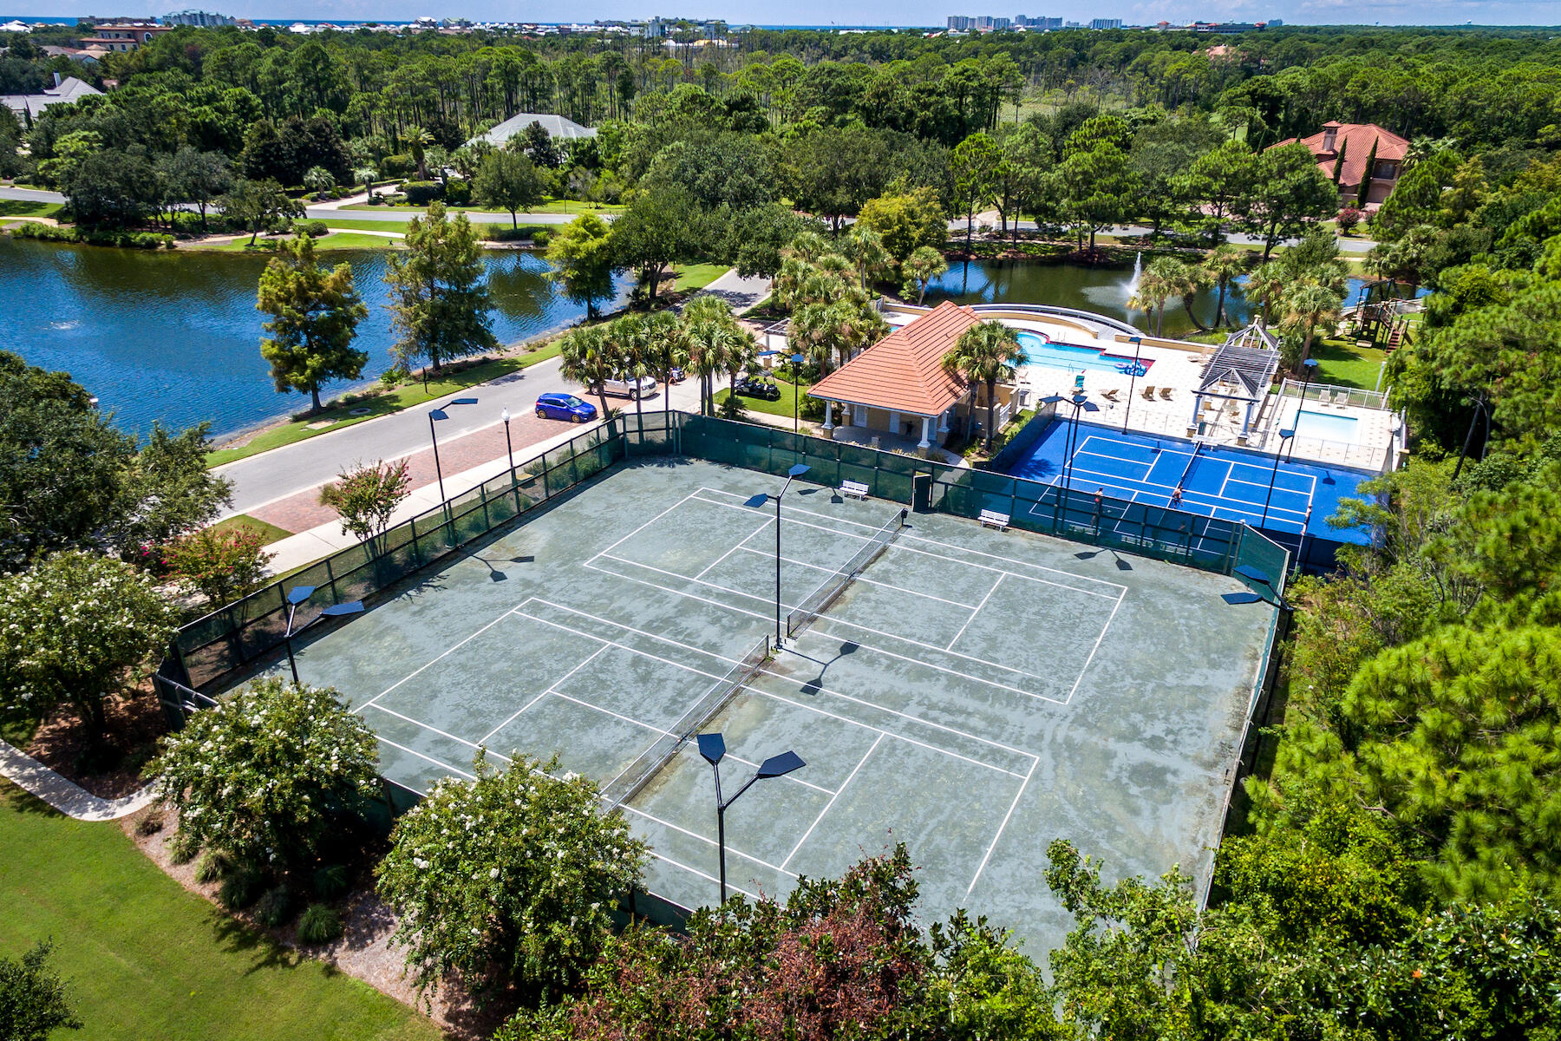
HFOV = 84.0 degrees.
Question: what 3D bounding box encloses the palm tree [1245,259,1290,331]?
[{"bbox_3d":[41.440,-18.110,73.670,3.600,7.020,3.600,14,33,22],"label":"palm tree"}]

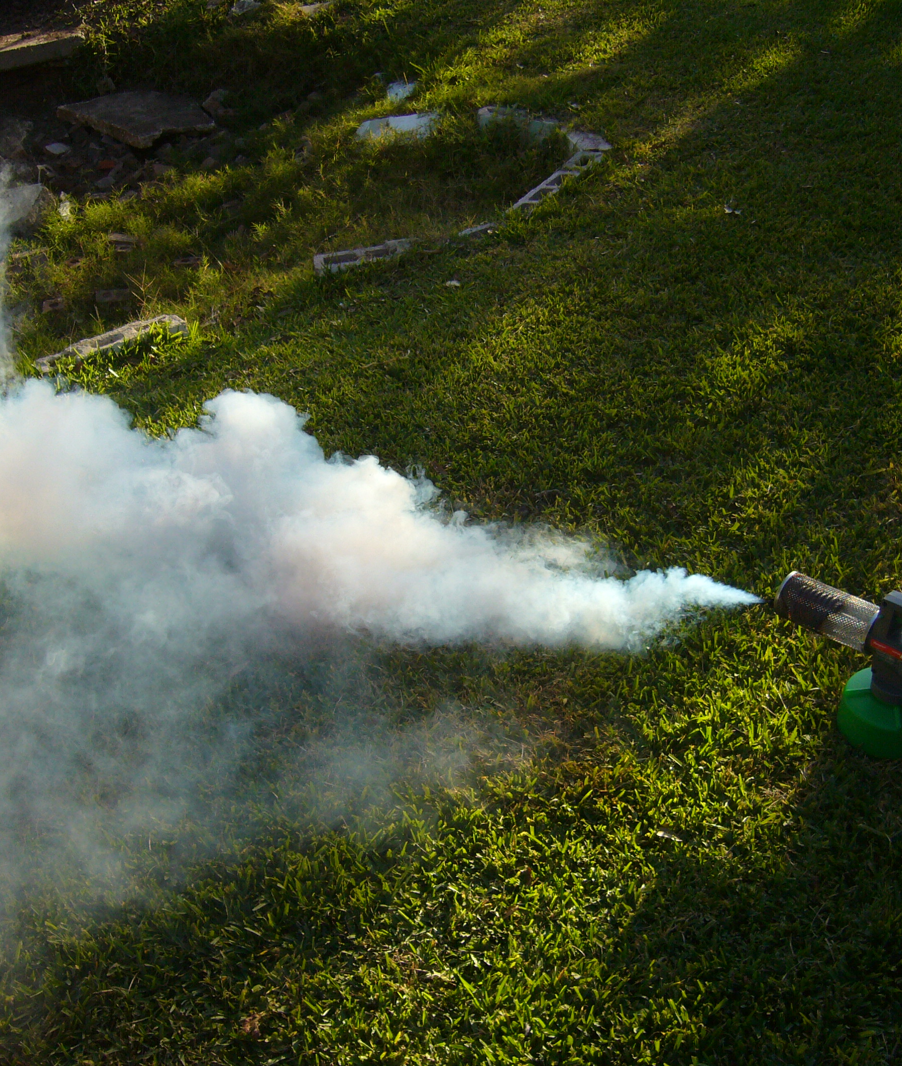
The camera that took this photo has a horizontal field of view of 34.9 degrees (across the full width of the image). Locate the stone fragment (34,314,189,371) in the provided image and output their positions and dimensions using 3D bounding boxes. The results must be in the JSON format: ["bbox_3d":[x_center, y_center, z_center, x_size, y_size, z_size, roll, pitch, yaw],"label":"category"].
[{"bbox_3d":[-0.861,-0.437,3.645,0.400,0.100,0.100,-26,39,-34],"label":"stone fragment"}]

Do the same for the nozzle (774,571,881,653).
[{"bbox_3d":[0.625,0.131,2.374,0.159,0.079,0.079,25,42,35],"label":"nozzle"}]

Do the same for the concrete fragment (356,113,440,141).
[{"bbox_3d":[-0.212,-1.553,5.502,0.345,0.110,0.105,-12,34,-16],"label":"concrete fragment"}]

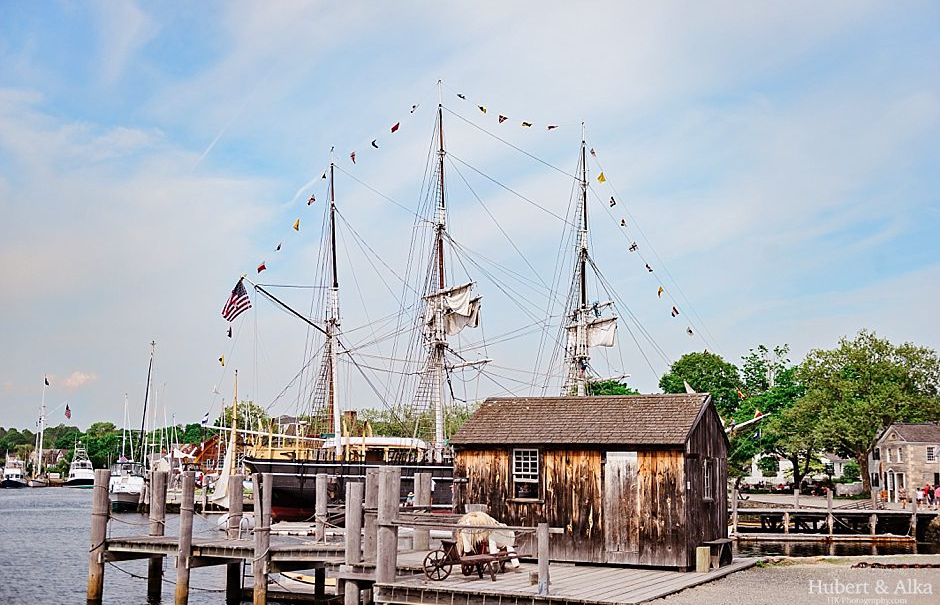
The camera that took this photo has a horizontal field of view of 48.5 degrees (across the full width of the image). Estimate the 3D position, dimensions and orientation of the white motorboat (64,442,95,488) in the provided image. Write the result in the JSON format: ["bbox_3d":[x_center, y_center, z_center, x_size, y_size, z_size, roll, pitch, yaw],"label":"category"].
[{"bbox_3d":[-62.026,26.545,169.823,4.200,7.200,11.500,7,-11,-33],"label":"white motorboat"}]

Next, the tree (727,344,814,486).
[{"bbox_3d":[32.340,12.363,112.551,10.000,15.800,10.000,1,-9,0],"label":"tree"}]

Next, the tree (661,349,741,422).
[{"bbox_3d":[26.621,13.594,121.458,10.500,16.100,10.500,1,-9,0],"label":"tree"}]

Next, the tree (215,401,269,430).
[{"bbox_3d":[-32.456,19.624,148.725,8.500,11.300,8.500,1,-9,0],"label":"tree"}]

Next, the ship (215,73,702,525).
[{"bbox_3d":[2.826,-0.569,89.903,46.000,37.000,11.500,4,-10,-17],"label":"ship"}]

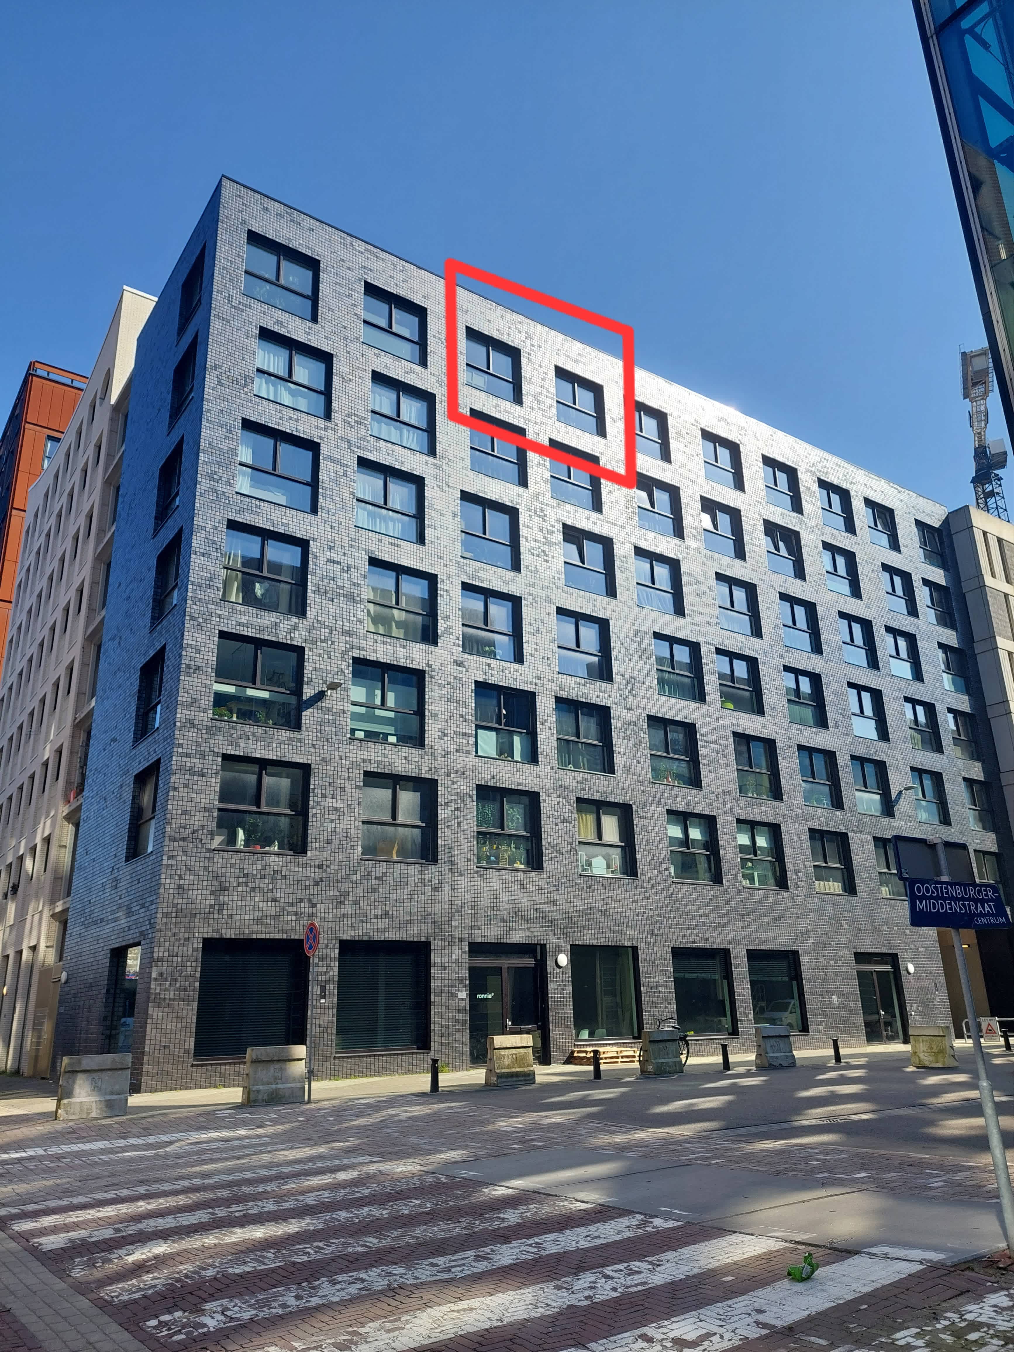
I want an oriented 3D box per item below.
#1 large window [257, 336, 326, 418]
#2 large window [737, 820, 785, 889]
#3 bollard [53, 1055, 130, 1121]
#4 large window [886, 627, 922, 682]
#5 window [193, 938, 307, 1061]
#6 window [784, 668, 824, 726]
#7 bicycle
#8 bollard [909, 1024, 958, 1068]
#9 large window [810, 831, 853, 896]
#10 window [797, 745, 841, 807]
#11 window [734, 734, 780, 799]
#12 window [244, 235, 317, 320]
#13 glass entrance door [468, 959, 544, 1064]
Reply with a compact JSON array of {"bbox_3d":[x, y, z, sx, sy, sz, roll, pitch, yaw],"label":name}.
[{"bbox_3d":[-5.966,-8.305,27.186,2.202,2.212,0.250,12,-23,-33],"label":"large window"},{"bbox_3d":[8.339,5.925,32.213,2.182,2.178,0.250,11,-22,-33],"label":"large window"},{"bbox_3d":[-6.321,6.304,14.979,0.950,0.860,0.520,10,-22,-29],"label":"bollard"},{"bbox_3d":[16.515,-0.809,40.894,2.140,2.150,0.220,12,-22,-33],"label":"large window"},{"bbox_3d":[-5.798,7.299,22.102,2.500,2.580,0.200,12,-23,-33],"label":"window"},{"bbox_3d":[10.882,0.841,35.852,2.151,2.135,0.250,11,-22,-33],"label":"window"},{"bbox_3d":[3.750,8.913,23.520,0.600,1.130,1.780,-18,-25,40],"label":"bicycle"},{"bbox_3d":[9.745,8.475,22.330,0.500,0.850,0.920,15,-25,-40],"label":"bollard"},{"bbox_3d":[11.351,6.525,34.244,2.040,2.040,0.200,12,-23,-33],"label":"large window"},{"bbox_3d":[11.528,3.793,36.209,2.220,2.220,0.200,12,-23,-33],"label":"window"},{"bbox_3d":[8.550,3.183,33.720,2.202,2.212,0.250,12,-23,-33],"label":"window"},{"bbox_3d":[-6.321,-11.068,27.312,2.150,2.130,0.250,12,-23,-34],"label":"window"},{"bbox_3d":[-0.050,8.746,25.374,2.420,2.620,0.200,12,-23,-33],"label":"glass entrance door"}]

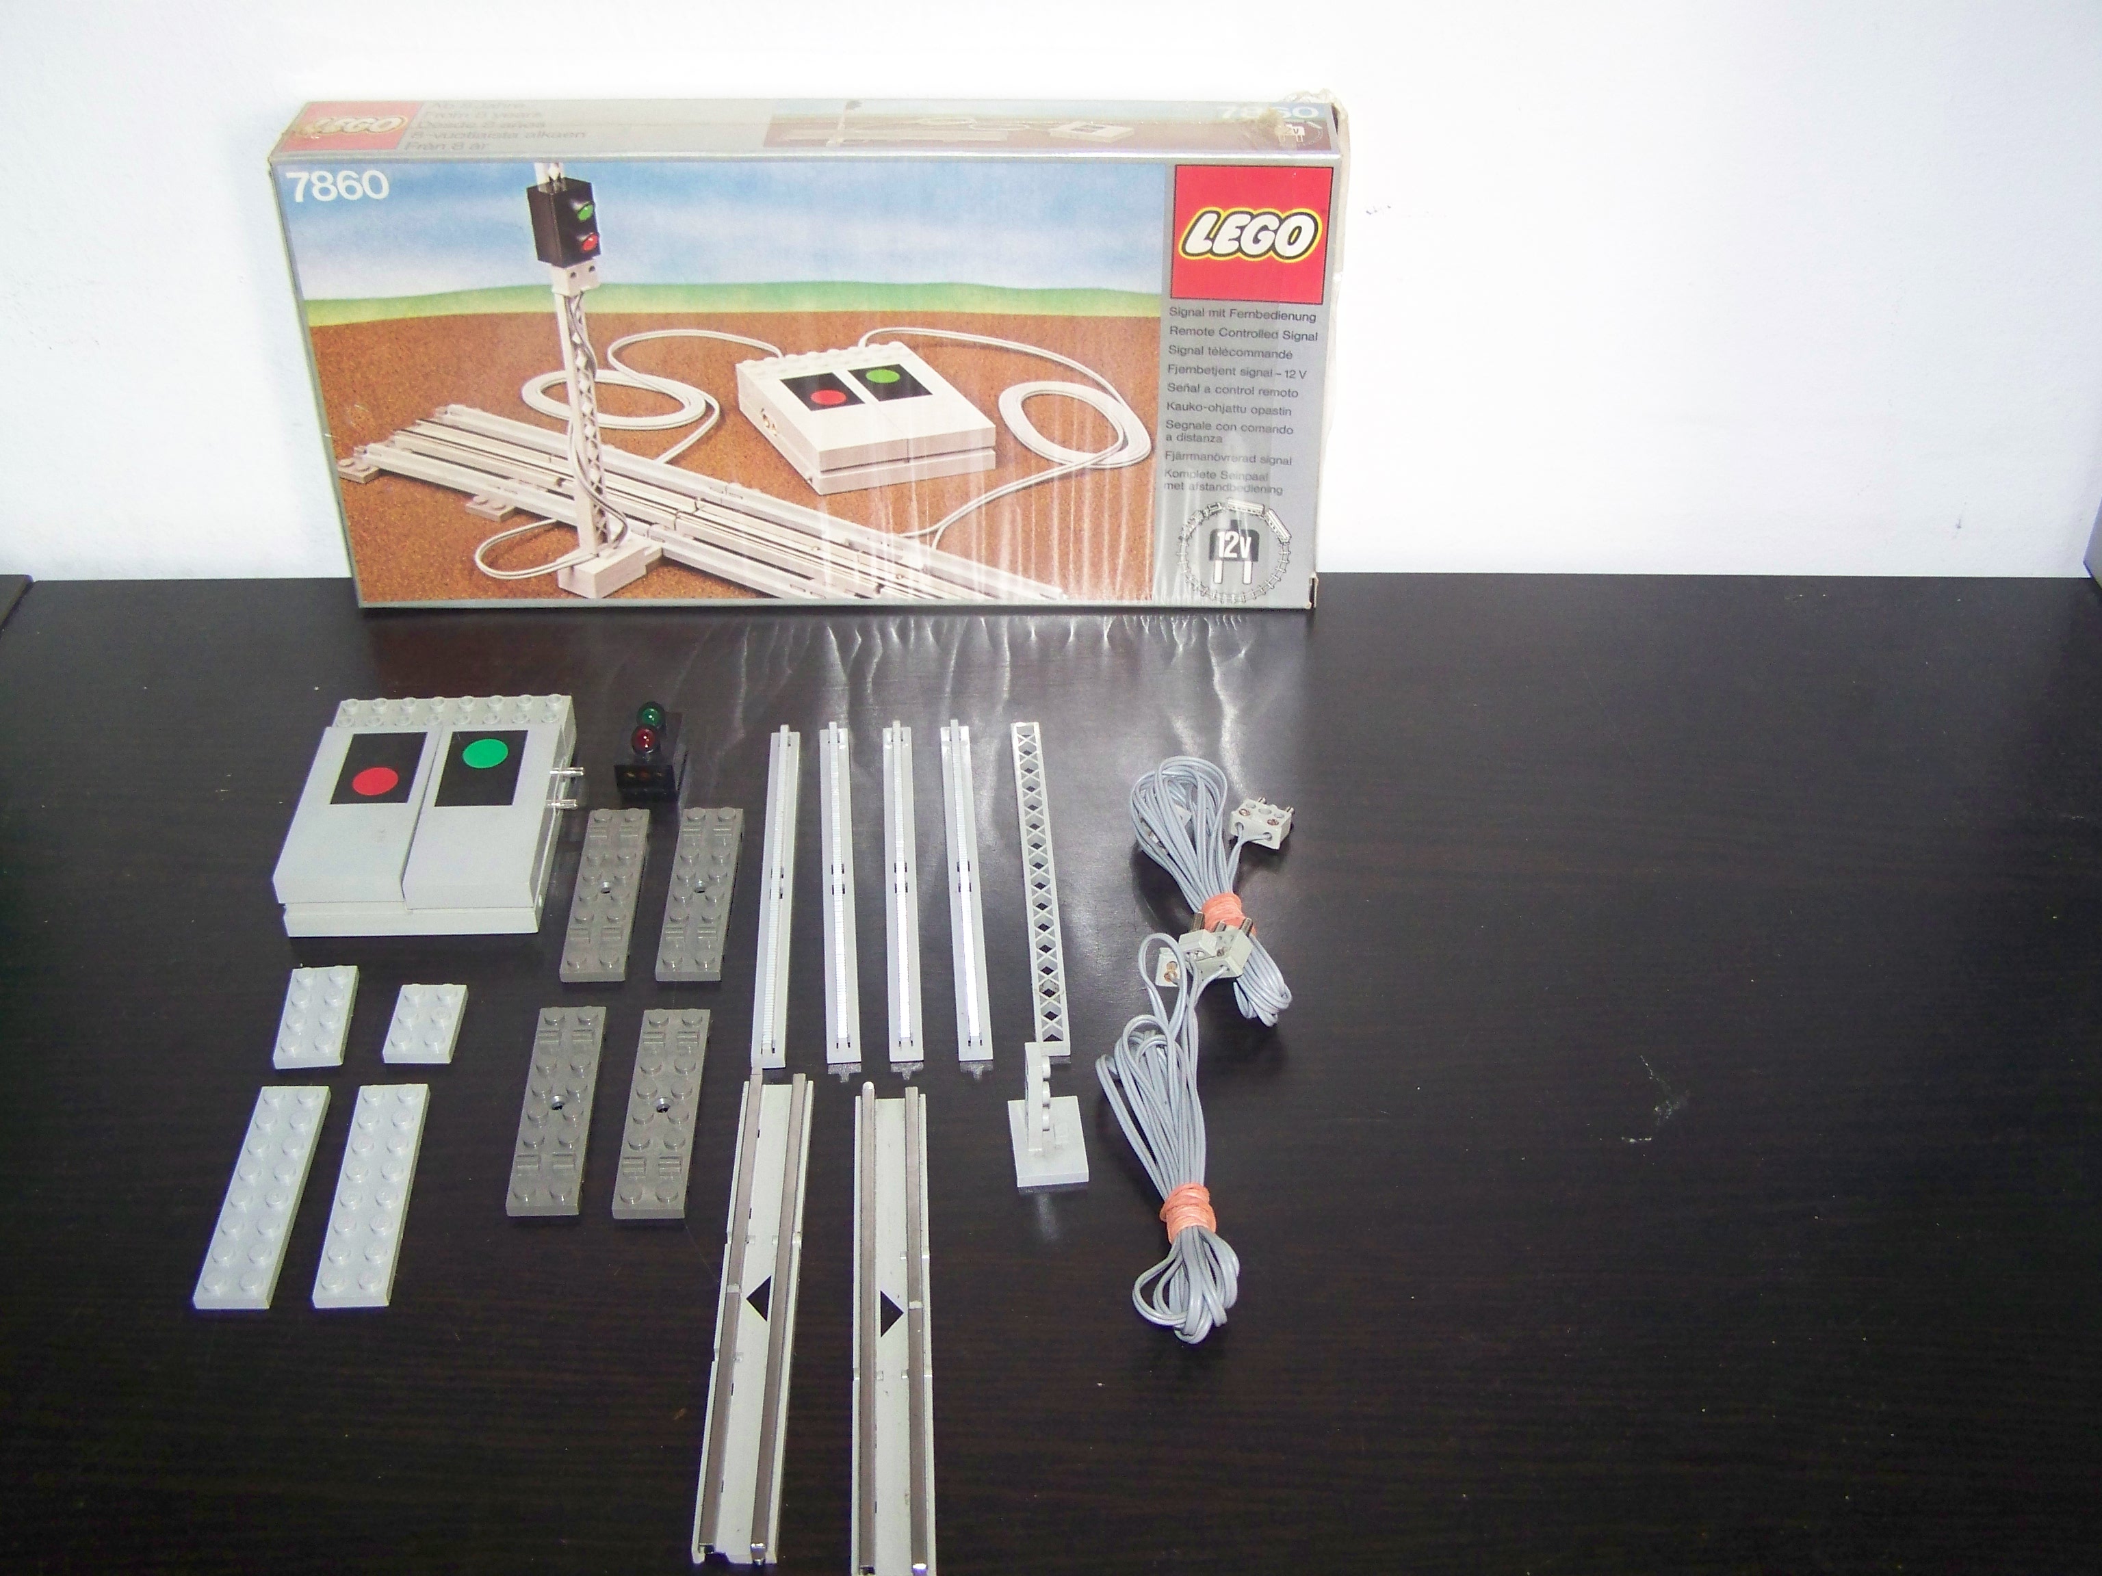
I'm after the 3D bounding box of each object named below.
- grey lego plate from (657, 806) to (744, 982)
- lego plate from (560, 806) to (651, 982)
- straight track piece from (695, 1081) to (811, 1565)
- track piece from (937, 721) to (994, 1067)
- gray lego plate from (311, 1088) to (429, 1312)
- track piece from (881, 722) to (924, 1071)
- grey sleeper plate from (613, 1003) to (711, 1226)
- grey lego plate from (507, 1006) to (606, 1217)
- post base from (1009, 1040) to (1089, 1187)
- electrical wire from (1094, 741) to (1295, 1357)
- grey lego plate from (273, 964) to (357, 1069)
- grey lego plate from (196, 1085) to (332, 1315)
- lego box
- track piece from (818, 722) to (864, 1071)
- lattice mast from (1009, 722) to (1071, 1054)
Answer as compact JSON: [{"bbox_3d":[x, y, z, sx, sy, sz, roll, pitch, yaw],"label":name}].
[{"bbox_3d":[-0.092,0.027,0.606,0.016,0.005,0.064,0,39,-1],"label":"grey lego plate"},{"bbox_3d":[-0.116,0.027,0.606,0.016,0.005,0.064,-1,39,-2],"label":"lego plate"},{"bbox_3d":[-0.063,0.109,0.501,0.016,0.006,0.130,0,38,-2],"label":"straight track piece"},{"bbox_3d":[-0.023,0.023,0.610,0.008,0.006,0.128,-2,39,-3],"label":"track piece"},{"bbox_3d":[-0.154,0.092,0.527,0.016,0.005,0.064,-2,39,-3],"label":"gray lego plate"},{"bbox_3d":[-0.039,0.024,0.608,0.008,0.007,0.128,-2,39,-4],"label":"track piece"},{"bbox_3d":[-0.092,0.076,0.546,0.016,0.005,0.064,-1,39,-1],"label":"grey sleeper plate"},{"bbox_3d":[-0.117,0.075,0.547,0.016,0.005,0.064,-2,39,-2],"label":"grey lego plate"},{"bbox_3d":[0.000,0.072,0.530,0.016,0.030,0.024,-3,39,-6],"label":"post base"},{"bbox_3d":[0.037,0.052,0.568,0.049,0.016,0.200,4,39,3],"label":"electrical wire"},{"bbox_3d":[-0.180,0.056,0.566,0.016,0.005,0.032,-3,39,-5],"label":"grey lego plate"},{"bbox_3d":[-0.177,0.091,0.521,0.016,0.005,0.064,0,39,-2],"label":"grey lego plate"},{"bbox_3d":[-0.066,-0.125,0.681,0.289,0.145,0.040,0,39,-1],"label":"lego box"},{"bbox_3d":[-0.056,0.024,0.609,0.008,0.006,0.128,-3,39,-4],"label":"track piece"},{"bbox_3d":[-0.003,0.023,0.612,0.008,0.004,0.128,-2,39,-3],"label":"lattice mast"}]

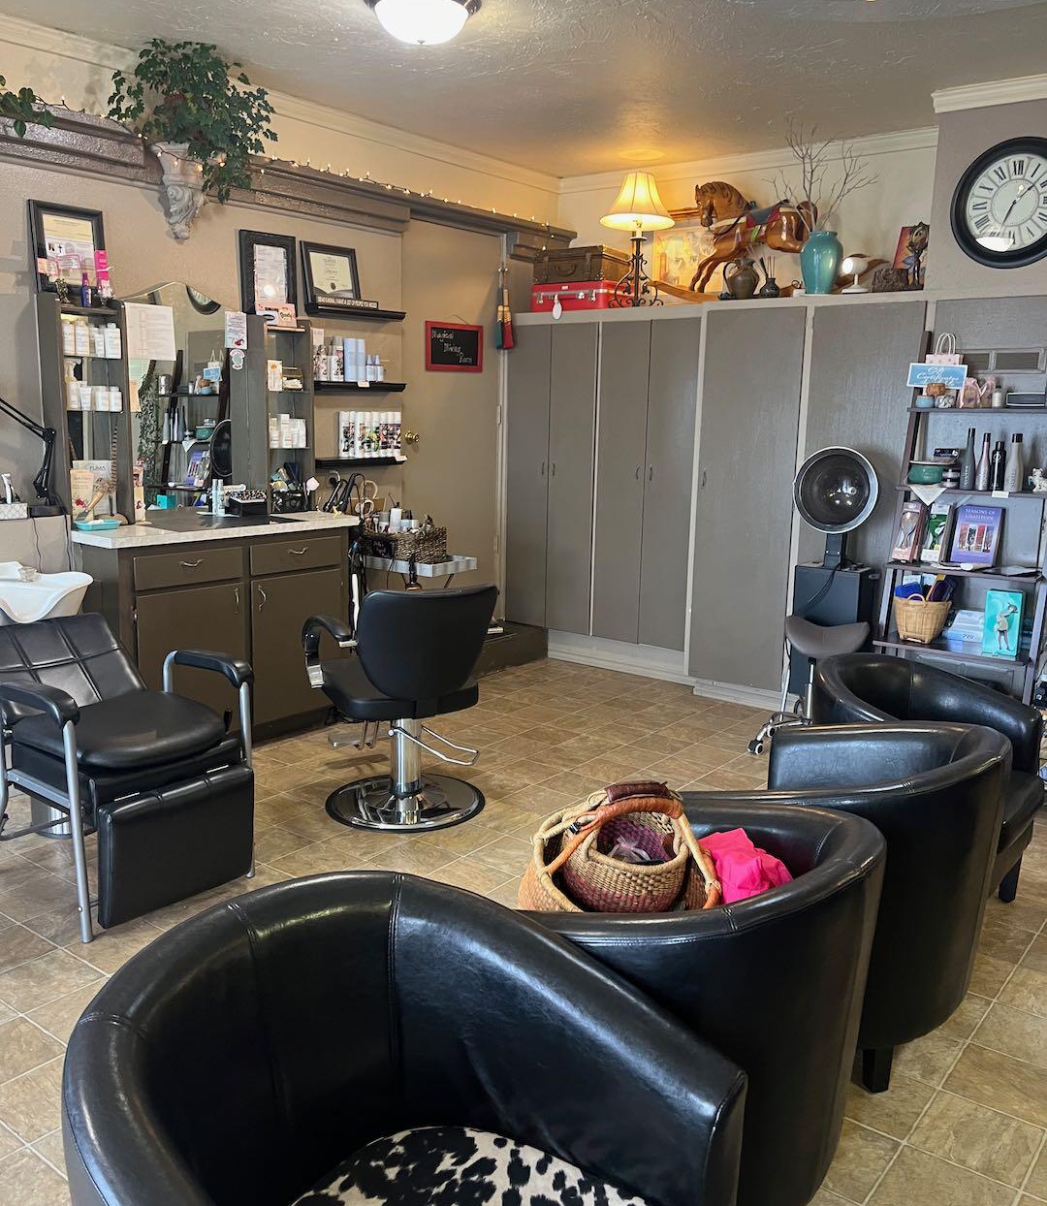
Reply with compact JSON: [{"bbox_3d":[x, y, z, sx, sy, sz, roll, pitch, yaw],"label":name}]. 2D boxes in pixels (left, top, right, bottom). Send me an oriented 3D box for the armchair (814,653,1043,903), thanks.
[{"bbox_3d":[1.129,0.560,3.098,0.580,0.700,0.710,9,13,37],"label":"armchair"}]

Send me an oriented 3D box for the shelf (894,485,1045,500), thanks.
[{"bbox_3d":[1.937,-0.472,4.485,0.640,0.022,0.200,9,13,37],"label":"shelf"}]

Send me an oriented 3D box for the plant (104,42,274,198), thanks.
[{"bbox_3d":[-1.253,-1.825,3.974,0.420,0.540,0.630,9,13,37],"label":"plant"}]

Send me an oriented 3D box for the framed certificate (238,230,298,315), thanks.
[{"bbox_3d":[-1.145,-1.478,4.733,0.030,0.353,0.309,9,14,38],"label":"framed certificate"}]

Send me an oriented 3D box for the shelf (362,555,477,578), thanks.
[{"bbox_3d":[-0.505,-0.192,5.074,0.441,0.066,0.294,9,14,38],"label":"shelf"}]

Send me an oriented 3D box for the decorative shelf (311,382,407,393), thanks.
[{"bbox_3d":[-0.826,-1.068,5.180,0.110,0.047,0.595,9,14,38],"label":"decorative shelf"}]

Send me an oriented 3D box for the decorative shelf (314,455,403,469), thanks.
[{"bbox_3d":[-0.831,-0.711,5.248,0.110,0.047,0.595,9,14,38],"label":"decorative shelf"}]

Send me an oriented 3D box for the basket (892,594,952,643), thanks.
[{"bbox_3d":[1.723,0.057,4.533,0.240,0.200,0.220,9,14,38],"label":"basket"}]

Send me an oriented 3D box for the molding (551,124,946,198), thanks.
[{"bbox_3d":[1.132,-2.348,5.603,2.380,0.090,0.060,9,13,37],"label":"molding"}]

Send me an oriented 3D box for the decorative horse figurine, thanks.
[{"bbox_3d":[1.162,-1.884,5.358,0.620,0.545,0.200,9,13,37],"label":"decorative horse figurine"}]

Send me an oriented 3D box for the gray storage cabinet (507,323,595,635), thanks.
[{"bbox_3d":[0.279,-0.734,6.162,0.632,1.732,0.450,9,14,38],"label":"gray storage cabinet"}]

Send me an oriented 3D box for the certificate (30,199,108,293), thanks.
[{"bbox_3d":[-1.694,-1.317,3.917,0.025,0.320,0.285,4,10,38],"label":"certificate"}]

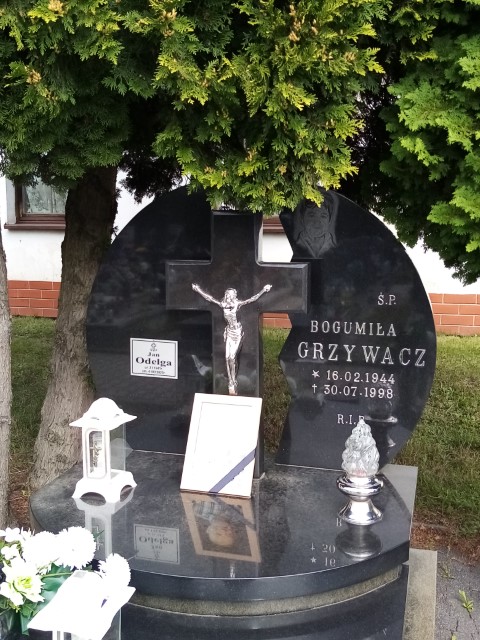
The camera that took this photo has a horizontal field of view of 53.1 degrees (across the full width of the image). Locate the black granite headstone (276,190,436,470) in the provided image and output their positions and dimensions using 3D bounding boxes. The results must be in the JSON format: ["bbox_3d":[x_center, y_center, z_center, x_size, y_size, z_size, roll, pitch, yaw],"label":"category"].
[{"bbox_3d":[0.404,0.048,1.686,0.526,0.980,0.100,2,10,10],"label":"black granite headstone"}]

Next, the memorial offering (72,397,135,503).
[{"bbox_3d":[-0.437,0.404,1.544,0.148,0.314,0.140,3,11,16],"label":"memorial offering"}]

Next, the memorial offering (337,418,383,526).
[{"bbox_3d":[0.362,0.437,1.418,0.136,0.306,0.136,2,10,10],"label":"memorial offering"}]

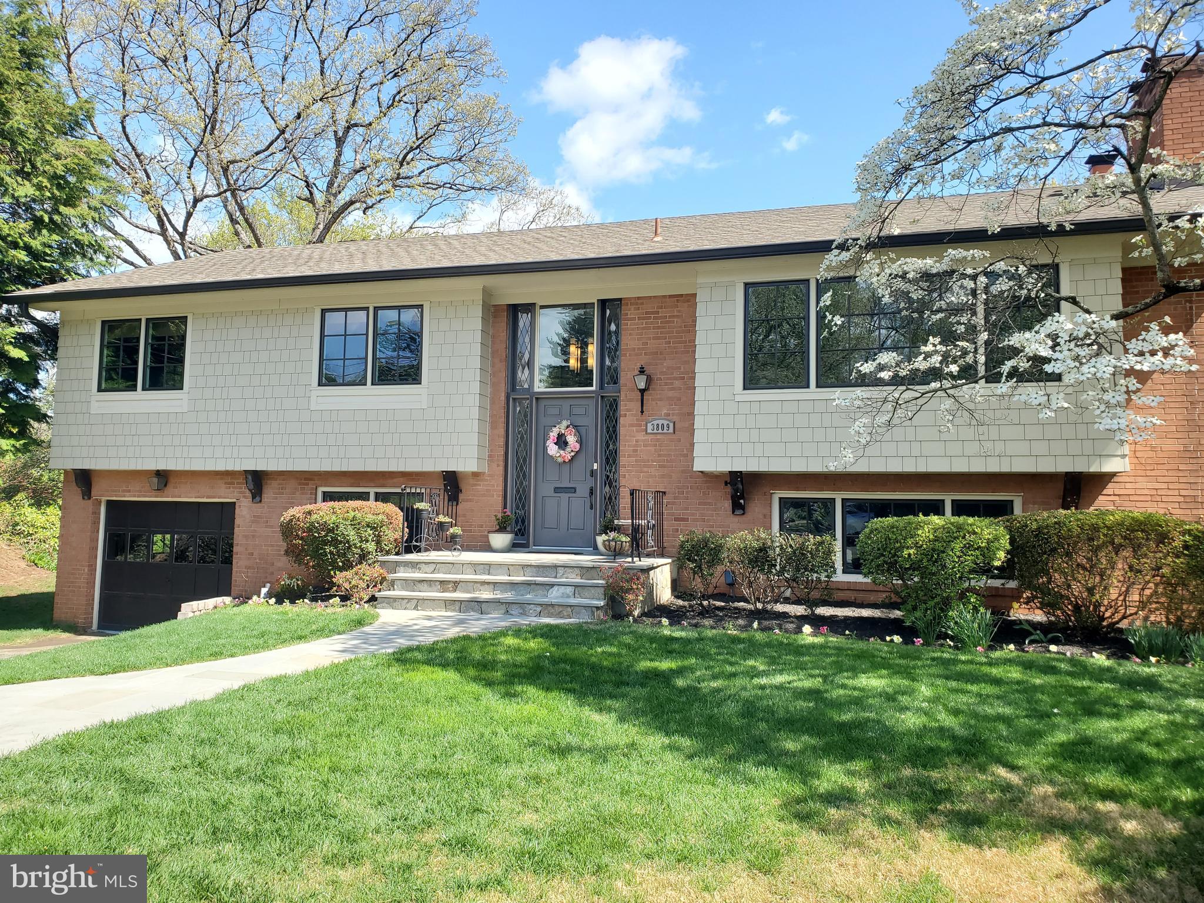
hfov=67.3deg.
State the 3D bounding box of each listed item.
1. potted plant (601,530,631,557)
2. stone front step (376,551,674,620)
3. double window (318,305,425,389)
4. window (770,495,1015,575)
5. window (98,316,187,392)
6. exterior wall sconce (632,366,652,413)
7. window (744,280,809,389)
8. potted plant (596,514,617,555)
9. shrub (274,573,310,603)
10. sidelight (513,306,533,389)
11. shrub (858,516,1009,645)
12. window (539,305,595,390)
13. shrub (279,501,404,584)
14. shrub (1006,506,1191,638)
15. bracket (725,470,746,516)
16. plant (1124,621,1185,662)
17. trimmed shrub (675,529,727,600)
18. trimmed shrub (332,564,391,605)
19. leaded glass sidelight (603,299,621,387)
[{"bbox_3d":[0.166,1.127,10.947,0.340,0.345,0.340,1,-4,0],"label":"potted plant"},{"bbox_3d":[-1.013,1.614,11.182,3.424,0.606,2.121,0,-5,15],"label":"stone front step"},{"bbox_3d":[-3.259,-1.470,12.745,1.626,1.151,0.081,0,-5,15],"label":"double window"},{"bbox_3d":[3.498,1.036,10.878,2.849,1.060,0.120,0,-5,16],"label":"window"},{"bbox_3d":[-7.031,-1.476,13.841,1.617,1.122,0.100,0,-5,16],"label":"window"},{"bbox_3d":[0.506,-0.804,11.751,0.200,0.640,0.250,0,-5,16],"label":"exterior wall sconce"},{"bbox_3d":[2.152,-1.424,11.116,0.787,1.330,0.100,0,-5,16],"label":"window"},{"bbox_3d":[0.100,1.062,11.600,0.355,0.520,0.355,1,-4,0],"label":"potted plant"},{"bbox_3d":[-4.112,1.806,11.977,0.442,0.382,0.424,0,-5,15],"label":"shrub"},{"bbox_3d":[-1.093,-1.448,12.519,0.300,1.183,0.080,0,-5,16],"label":"sidelight"},{"bbox_3d":[3.374,1.247,9.255,1.450,1.175,1.300,0,-5,16],"label":"shrub"},{"bbox_3d":[-0.481,-1.439,12.268,0.837,1.198,0.090,0,-5,16],"label":"window"},{"bbox_3d":[-3.503,1.271,12.123,1.666,1.190,1.262,0,-5,15],"label":"shrub"},{"bbox_3d":[5.215,1.269,9.649,1.750,1.300,1.100,0,-5,16],"label":"shrub"},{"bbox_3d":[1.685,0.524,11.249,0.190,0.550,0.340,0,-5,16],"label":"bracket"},{"bbox_3d":[4.946,1.701,8.097,0.477,0.358,0.455,0,-5,15],"label":"plant"},{"bbox_3d":[1.154,1.369,10.582,0.602,0.918,0.606,0,-5,15],"label":"trimmed shrub"},{"bbox_3d":[-2.945,1.614,11.007,0.696,0.510,0.606,0,-5,15],"label":"trimmed shrub"},{"bbox_3d":[0.132,-1.473,12.340,0.273,1.192,0.061,0,-5,15],"label":"leaded glass sidelight"}]

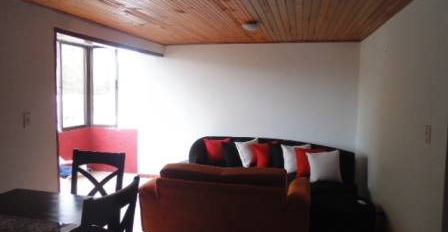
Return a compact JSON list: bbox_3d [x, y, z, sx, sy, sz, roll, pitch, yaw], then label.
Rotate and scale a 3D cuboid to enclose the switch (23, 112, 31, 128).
[{"bbox_3d":[-1.673,0.038,2.871,0.015,0.120,0.075,2,5,13],"label":"switch"}]

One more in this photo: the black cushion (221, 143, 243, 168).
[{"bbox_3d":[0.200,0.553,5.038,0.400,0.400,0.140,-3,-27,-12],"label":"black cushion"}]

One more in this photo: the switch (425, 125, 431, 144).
[{"bbox_3d":[1.337,0.123,2.211,0.015,0.122,0.078,2,5,13],"label":"switch"}]

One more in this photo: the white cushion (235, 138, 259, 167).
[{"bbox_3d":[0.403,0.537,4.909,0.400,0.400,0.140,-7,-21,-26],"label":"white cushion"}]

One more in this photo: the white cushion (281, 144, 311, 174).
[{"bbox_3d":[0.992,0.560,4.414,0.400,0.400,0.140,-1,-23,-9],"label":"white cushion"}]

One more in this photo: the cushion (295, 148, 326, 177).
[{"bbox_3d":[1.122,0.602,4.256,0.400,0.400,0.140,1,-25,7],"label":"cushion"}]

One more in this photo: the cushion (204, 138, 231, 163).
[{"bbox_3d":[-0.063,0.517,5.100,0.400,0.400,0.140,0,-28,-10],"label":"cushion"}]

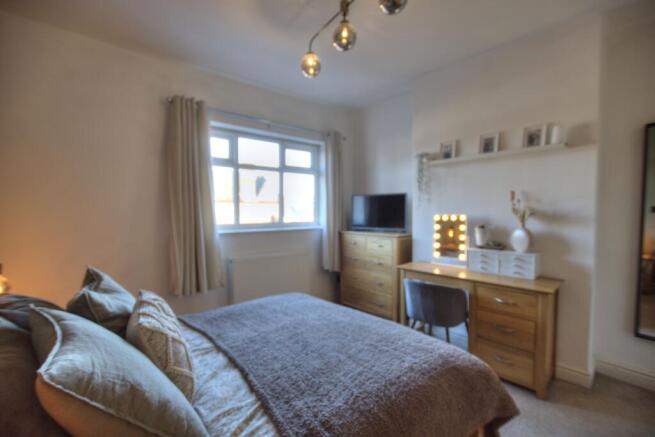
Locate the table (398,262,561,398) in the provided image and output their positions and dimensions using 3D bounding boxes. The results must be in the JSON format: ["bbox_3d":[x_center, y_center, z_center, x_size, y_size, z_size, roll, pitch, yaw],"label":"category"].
[{"bbox_3d":[1.256,0.864,2.441,0.385,0.757,1.222,-2,3,-44],"label":"table"}]

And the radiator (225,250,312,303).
[{"bbox_3d":[-0.576,0.703,2.891,0.870,0.620,0.100,-1,2,-34],"label":"radiator"}]

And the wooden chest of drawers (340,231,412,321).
[{"bbox_3d":[0.647,0.699,3.640,0.420,1.010,0.950,-2,3,-43],"label":"wooden chest of drawers"}]

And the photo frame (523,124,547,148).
[{"bbox_3d":[1.613,-0.633,2.122,0.030,0.160,0.145,-2,2,-45],"label":"photo frame"}]

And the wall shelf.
[{"bbox_3d":[1.424,-0.537,2.422,0.110,0.050,1.086,-2,2,-42],"label":"wall shelf"}]

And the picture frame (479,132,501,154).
[{"bbox_3d":[1.393,-0.641,2.343,0.030,0.160,0.145,-2,2,-45],"label":"picture frame"}]

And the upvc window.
[{"bbox_3d":[-0.769,-0.418,3.265,1.620,1.120,0.100,-1,2,-37],"label":"upvc window"}]

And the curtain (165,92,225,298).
[{"bbox_3d":[-1.305,-0.200,2.700,0.470,1.880,0.140,-1,2,-37],"label":"curtain"}]

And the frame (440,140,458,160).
[{"bbox_3d":[1.151,-0.644,2.584,0.030,0.160,0.145,-2,2,-45],"label":"frame"}]

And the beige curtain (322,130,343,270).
[{"bbox_3d":[0.060,-0.220,3.714,0.330,1.900,0.140,-1,2,-37],"label":"beige curtain"}]

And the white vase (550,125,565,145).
[{"bbox_3d":[1.740,-0.624,2.063,0.085,0.155,0.085,-2,2,-42],"label":"white vase"}]

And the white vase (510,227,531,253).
[{"bbox_3d":[1.543,0.170,2.182,0.142,0.200,0.142,-2,2,-45],"label":"white vase"}]

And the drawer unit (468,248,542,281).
[{"bbox_3d":[1.450,0.364,2.274,0.180,0.196,0.455,-2,2,-45],"label":"drawer unit"}]

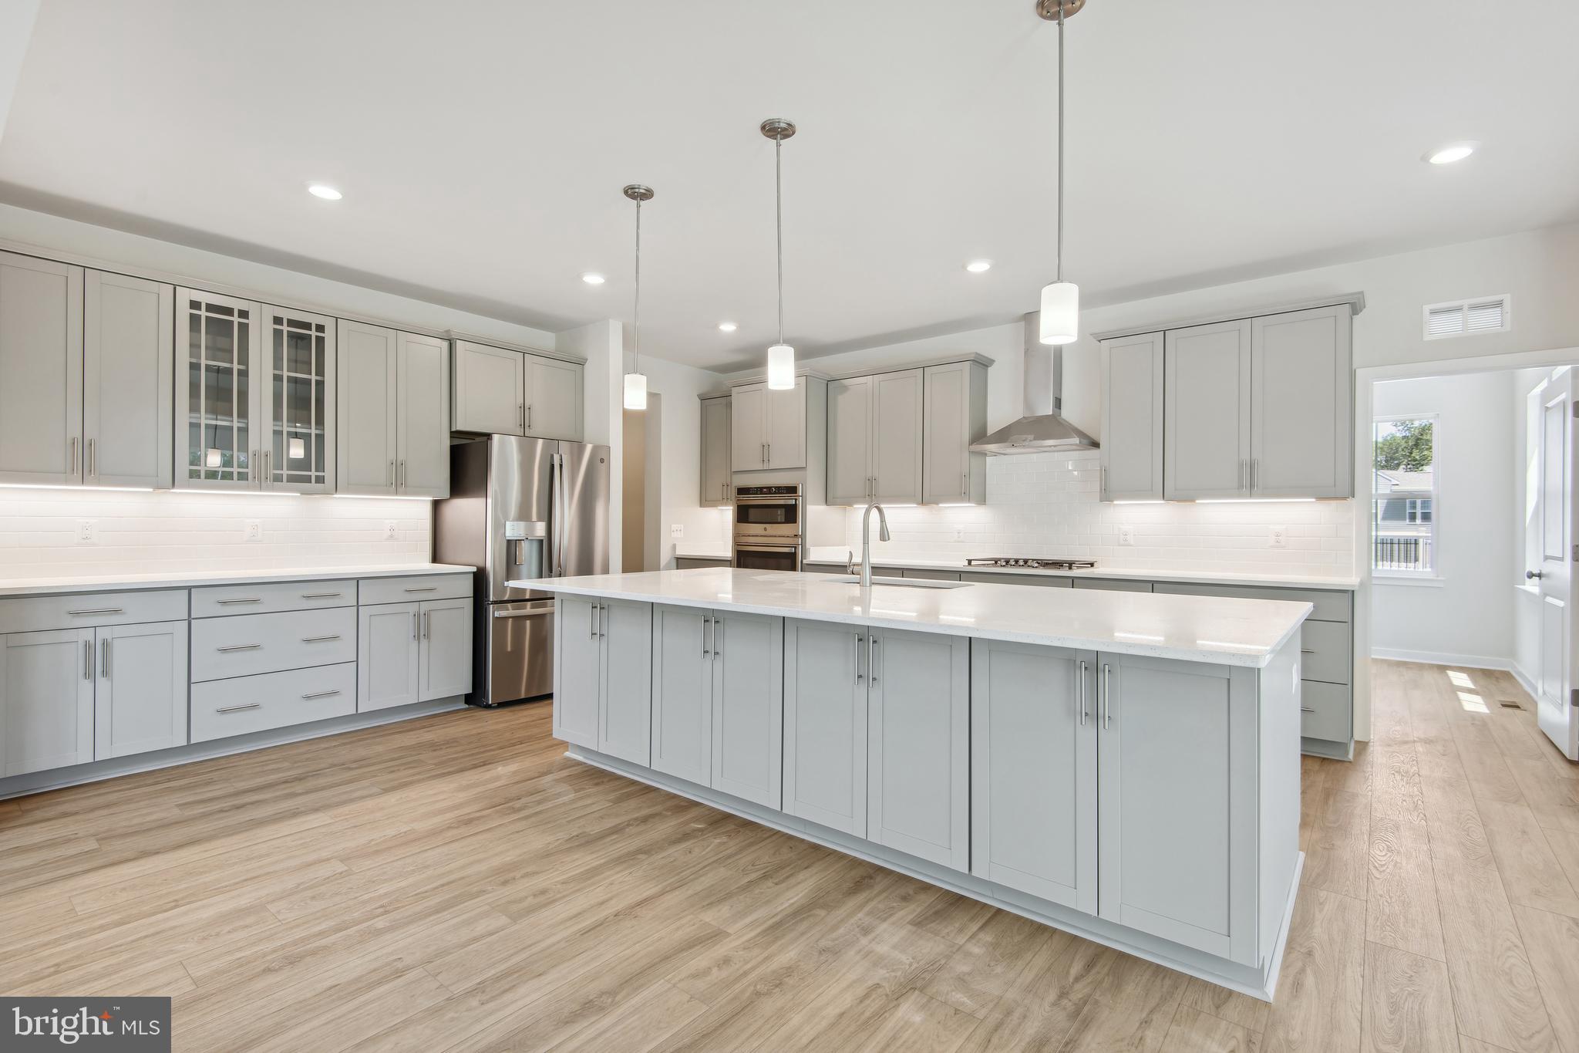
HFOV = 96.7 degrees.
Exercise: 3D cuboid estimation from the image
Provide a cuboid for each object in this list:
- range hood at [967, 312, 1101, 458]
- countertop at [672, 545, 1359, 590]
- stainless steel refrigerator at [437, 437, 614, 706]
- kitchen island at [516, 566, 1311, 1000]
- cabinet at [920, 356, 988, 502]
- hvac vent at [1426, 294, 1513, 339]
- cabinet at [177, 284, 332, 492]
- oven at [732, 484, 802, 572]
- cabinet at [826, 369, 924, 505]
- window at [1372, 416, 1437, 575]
[{"bbox_3d":[1.726,-1.027,4.968,0.765,0.990,0.500,0,0,38],"label":"range hood"},{"bbox_3d":[1.080,0.306,5.371,5.085,0.045,0.645,0,0,38],"label":"countertop"},{"bbox_3d":[-1.913,0.309,5.123,0.790,1.785,0.915,0,0,40],"label":"stainless steel refrigerator"},{"bbox_3d":[0.281,0.747,3.311,3.390,0.905,1.490,0,0,38],"label":"kitchen island"},{"bbox_3d":[1.278,-0.697,5.430,0.385,1.065,0.320,0,0,38],"label":"cabinet"},{"bbox_3d":[3.643,-1.124,3.777,0.342,0.189,0.025,0,0,38],"label":"hvac vent"},{"bbox_3d":[-3.107,-0.724,4.067,0.327,1.065,0.752,0,0,40],"label":"cabinet"},{"bbox_3d":[-0.035,0.164,6.209,0.755,1.075,0.600,0,0,38],"label":"oven"},{"bbox_3d":[0.772,-0.700,5.826,0.900,1.065,0.320,0,0,38],"label":"cabinet"},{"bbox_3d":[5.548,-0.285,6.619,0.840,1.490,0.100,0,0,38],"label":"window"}]

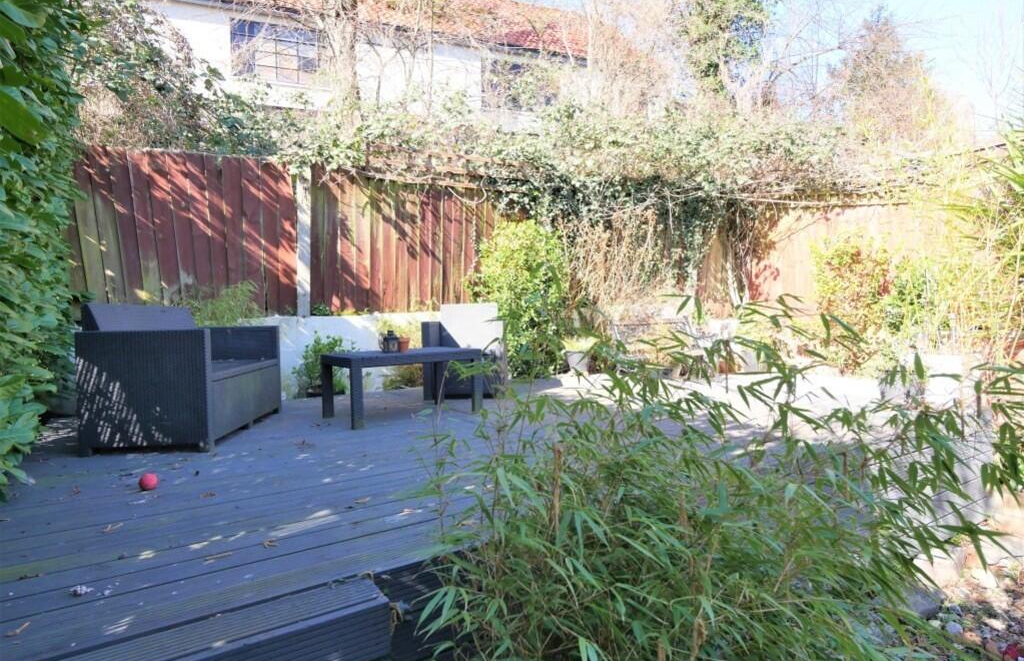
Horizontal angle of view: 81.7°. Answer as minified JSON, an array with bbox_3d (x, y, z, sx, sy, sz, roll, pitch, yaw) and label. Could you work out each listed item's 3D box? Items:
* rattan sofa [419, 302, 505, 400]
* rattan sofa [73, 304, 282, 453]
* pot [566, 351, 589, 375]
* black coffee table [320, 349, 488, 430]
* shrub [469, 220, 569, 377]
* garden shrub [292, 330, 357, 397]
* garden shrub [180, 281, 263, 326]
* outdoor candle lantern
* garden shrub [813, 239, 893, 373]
[{"bbox_3d":[-0.371,0.176,5.265,0.690,0.790,0.660,-1,1,3],"label":"rattan sofa"},{"bbox_3d":[-2.004,0.242,3.766,0.665,0.797,1.293,-1,1,-5],"label":"rattan sofa"},{"bbox_3d":[0.763,0.376,6.950,0.260,0.270,0.260,-1,1,0],"label":"pot"},{"bbox_3d":[-0.776,0.381,4.212,0.962,0.445,0.597,-2,2,-35],"label":"black coffee table"},{"bbox_3d":[0.077,-0.378,7.000,1.080,1.800,0.920,-2,2,-35],"label":"shrub"},{"bbox_3d":[-1.688,0.304,5.300,0.520,0.580,0.440,-2,2,-35],"label":"garden shrub"},{"bbox_3d":[-2.577,-0.222,5.250,0.700,0.450,0.480,-2,2,-35],"label":"garden shrub"},{"bbox_3d":[-0.876,0.079,4.250,0.135,0.165,0.125,-2,2,-35],"label":"outdoor candle lantern"},{"bbox_3d":[3.969,-0.315,6.900,0.880,1.560,0.760,-1,1,0],"label":"garden shrub"}]

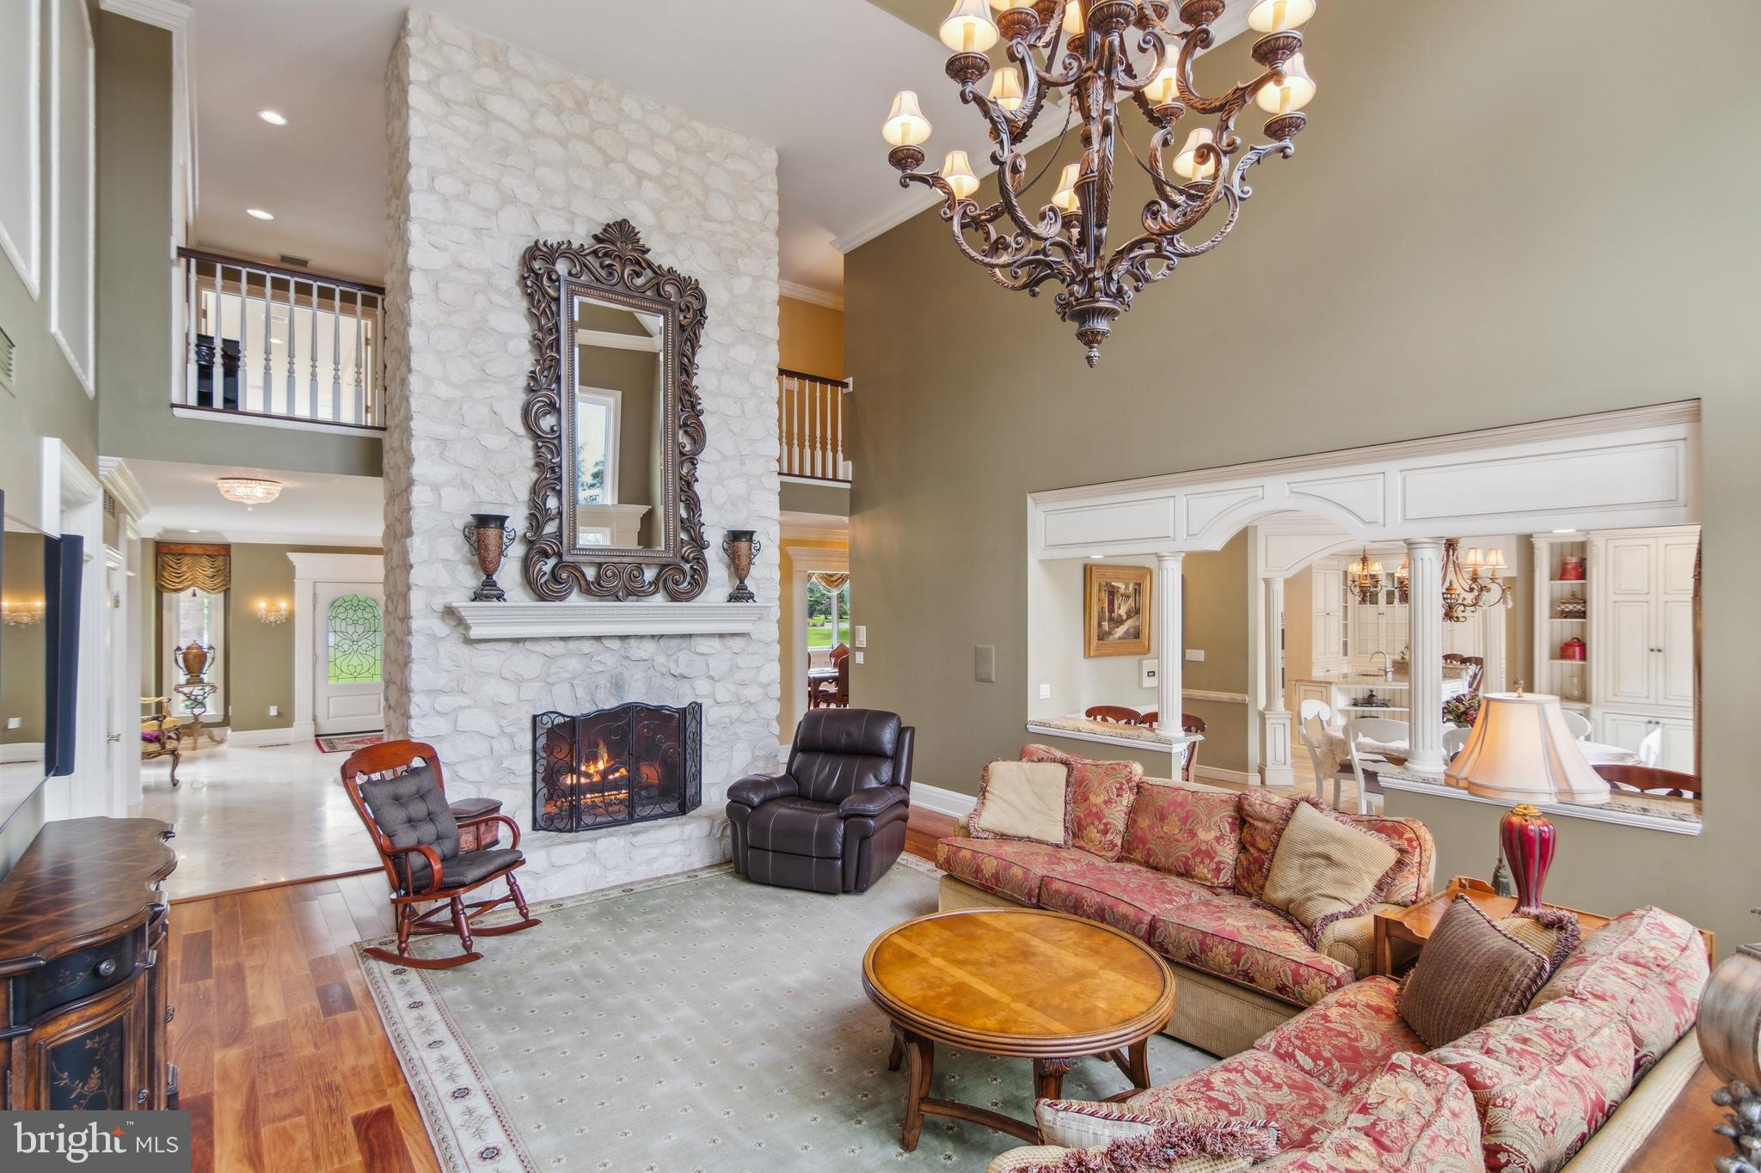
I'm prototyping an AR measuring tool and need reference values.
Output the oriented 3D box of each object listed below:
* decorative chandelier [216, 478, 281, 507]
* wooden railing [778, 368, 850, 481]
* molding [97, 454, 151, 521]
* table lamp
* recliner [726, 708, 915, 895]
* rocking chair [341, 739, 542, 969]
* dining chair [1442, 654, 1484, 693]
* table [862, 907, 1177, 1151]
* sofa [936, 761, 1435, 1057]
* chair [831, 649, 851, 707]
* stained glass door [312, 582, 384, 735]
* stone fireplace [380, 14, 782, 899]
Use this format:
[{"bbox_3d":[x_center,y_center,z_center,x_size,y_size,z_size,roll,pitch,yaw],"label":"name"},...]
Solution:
[{"bbox_3d":[-4.699,-0.686,6.193,0.394,0.212,0.394,0,-1,-39],"label":"decorative chandelier"},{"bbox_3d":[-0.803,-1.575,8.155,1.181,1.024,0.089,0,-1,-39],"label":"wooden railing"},{"bbox_3d":[-5.774,-0.691,6.424,0.128,0.167,3.543,0,-1,-39],"label":"molding"},{"bbox_3d":[2.415,0.789,3.116,0.502,0.856,0.502,0,-1,-39],"label":"table lamp"},{"bbox_3d":[-0.409,1.455,6.006,1.014,1.024,1.033,-1,-1,19],"label":"recliner"},{"bbox_3d":[-2.353,1.413,4.496,0.807,1.102,0.571,-1,-1,6],"label":"rocking chair"},{"bbox_3d":[7.051,1.396,10.039,0.512,1.102,0.472,0,-1,-39],"label":"dining chair"},{"bbox_3d":[0.511,1.666,3.072,1.127,0.492,1.127,-1,-1,0],"label":"table"},{"bbox_3d":[1.346,1.466,4.121,0.984,0.905,2.244,0,-1,-39],"label":"sofa"},{"bbox_3d":[-0.511,1.547,12.598,0.541,1.043,0.591,0,-1,-39],"label":"chair"},{"bbox_3d":[-7.429,1.038,11.794,0.984,2.131,0.069,0,-1,-39],"label":"stained glass door"},{"bbox_3d":[-2.006,-0.819,6.199,2.736,5.610,1.476,0,-1,-39],"label":"stone fireplace"}]

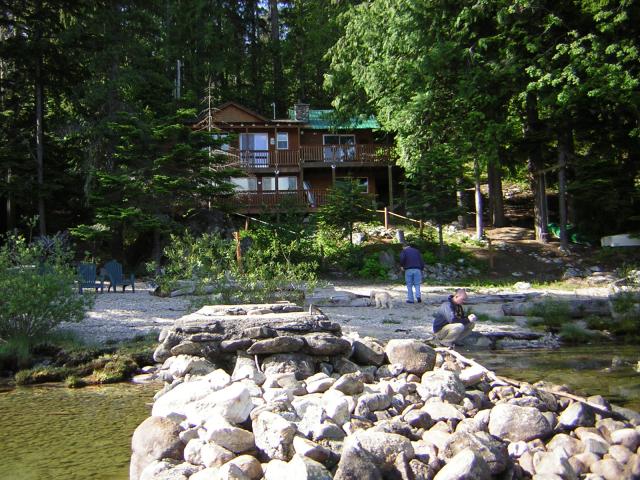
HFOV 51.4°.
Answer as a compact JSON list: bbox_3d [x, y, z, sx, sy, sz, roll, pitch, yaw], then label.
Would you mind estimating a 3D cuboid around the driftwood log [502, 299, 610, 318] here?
[{"bbox_3d":[5.330,1.555,15.000,2.450,0.340,0.360,-1,0,7],"label":"driftwood log"}]

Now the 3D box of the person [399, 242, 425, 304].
[{"bbox_3d":[2.571,0.941,18.700,0.620,1.690,0.380,-1,0,-7],"label":"person"}]

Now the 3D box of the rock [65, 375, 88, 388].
[{"bbox_3d":[-3.329,1.935,9.100,0.290,0.170,0.250,-1,0,-6],"label":"rock"}]

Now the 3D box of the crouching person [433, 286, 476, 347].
[{"bbox_3d":[2.283,1.324,11.300,0.700,0.980,0.540,-1,0,22],"label":"crouching person"}]

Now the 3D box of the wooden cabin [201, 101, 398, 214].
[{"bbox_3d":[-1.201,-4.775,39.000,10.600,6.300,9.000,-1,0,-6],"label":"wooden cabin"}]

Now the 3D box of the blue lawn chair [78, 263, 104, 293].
[{"bbox_3d":[-6.969,1.159,20.300,0.740,0.960,0.850,-1,0,-31],"label":"blue lawn chair"}]

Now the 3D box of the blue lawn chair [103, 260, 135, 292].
[{"bbox_3d":[-6.176,1.119,20.400,0.740,0.980,0.850,-1,0,-41],"label":"blue lawn chair"}]

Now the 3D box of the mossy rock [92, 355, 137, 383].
[{"bbox_3d":[-2.871,1.809,9.300,0.600,0.360,0.460,-1,0,-6],"label":"mossy rock"}]

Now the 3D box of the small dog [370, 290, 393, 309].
[{"bbox_3d":[1.635,1.588,17.700,0.630,0.480,0.260,-1,0,-5],"label":"small dog"}]

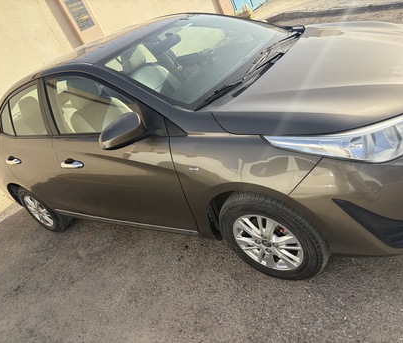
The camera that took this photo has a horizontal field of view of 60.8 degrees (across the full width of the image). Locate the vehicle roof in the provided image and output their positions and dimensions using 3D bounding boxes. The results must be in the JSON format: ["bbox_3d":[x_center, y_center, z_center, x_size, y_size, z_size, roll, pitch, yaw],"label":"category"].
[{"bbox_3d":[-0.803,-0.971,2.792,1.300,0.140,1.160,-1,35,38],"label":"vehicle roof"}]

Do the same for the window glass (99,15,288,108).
[{"bbox_3d":[0.022,-0.848,2.259,0.820,0.120,1.330,23,47,20],"label":"window glass"}]

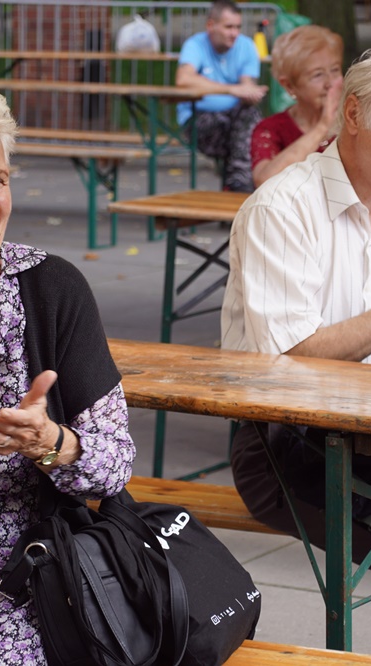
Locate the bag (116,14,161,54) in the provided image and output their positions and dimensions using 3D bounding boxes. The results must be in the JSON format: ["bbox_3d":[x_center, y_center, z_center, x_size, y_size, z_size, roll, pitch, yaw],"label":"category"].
[{"bbox_3d":[-0.321,-1.993,16.700,0.290,0.265,0.260,2,9,5],"label":"bag"}]

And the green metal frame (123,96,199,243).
[{"bbox_3d":[-0.153,-0.863,12.855,0.270,0.730,0.480,5,10,24],"label":"green metal frame"}]

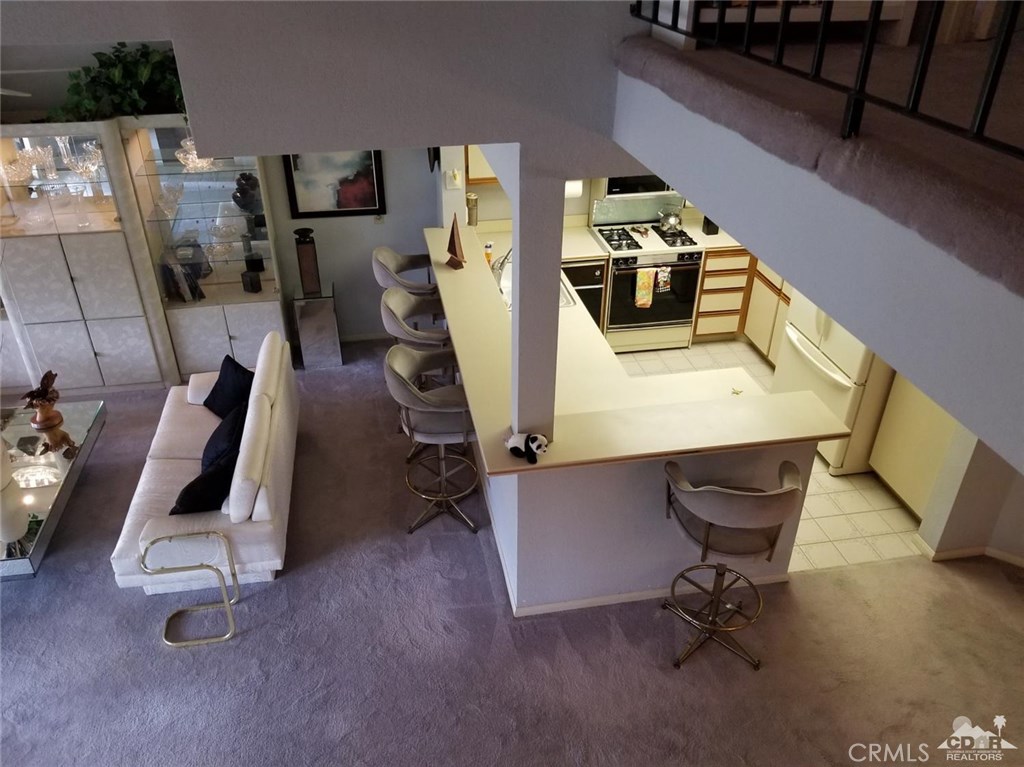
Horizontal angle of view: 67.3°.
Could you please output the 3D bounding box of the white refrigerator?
[{"bbox_3d":[2.389,-0.396,4.999,0.830,1.760,0.870,-5,31,-9],"label":"white refrigerator"}]

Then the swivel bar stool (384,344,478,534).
[{"bbox_3d":[-0.411,0.315,4.435,0.560,1.060,0.600,-3,30,-6],"label":"swivel bar stool"}]

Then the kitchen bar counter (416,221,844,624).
[{"bbox_3d":[0.437,-0.037,5.034,1.690,1.080,3.250,-5,31,-9],"label":"kitchen bar counter"}]

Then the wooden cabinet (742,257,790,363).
[{"bbox_3d":[2.362,-0.535,6.095,0.600,0.900,0.920,-5,31,-9],"label":"wooden cabinet"}]

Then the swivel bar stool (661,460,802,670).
[{"bbox_3d":[0.984,0.816,3.588,0.620,1.060,0.560,1,30,1],"label":"swivel bar stool"}]

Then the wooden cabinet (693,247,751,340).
[{"bbox_3d":[1.716,-0.871,6.668,0.460,0.900,0.600,-5,31,-9],"label":"wooden cabinet"}]

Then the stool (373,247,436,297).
[{"bbox_3d":[-0.688,-0.441,5.736,0.560,1.060,0.600,-3,30,-7],"label":"stool"}]

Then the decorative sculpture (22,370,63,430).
[{"bbox_3d":[-2.880,0.088,4.708,0.220,0.350,0.200,-5,31,-9],"label":"decorative sculpture"}]

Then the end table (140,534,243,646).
[{"bbox_3d":[-1.562,1.009,3.783,0.370,0.500,0.290,-5,31,-9],"label":"end table"}]

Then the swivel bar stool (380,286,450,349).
[{"bbox_3d":[-0.541,-0.066,5.092,0.560,1.060,0.600,-3,30,-7],"label":"swivel bar stool"}]

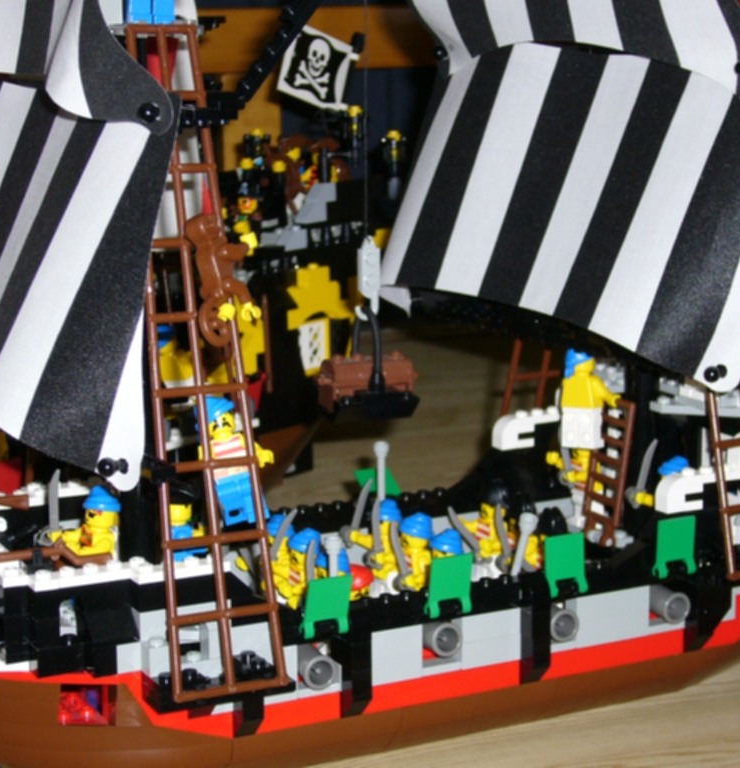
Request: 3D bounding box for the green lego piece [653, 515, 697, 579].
[{"bbox_3d":[0.112,0.060,0.722,0.016,0.021,0.005,-6,14,-27],"label":"green lego piece"}]

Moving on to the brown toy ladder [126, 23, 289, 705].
[{"bbox_3d":[-0.055,-0.009,0.627,0.040,0.217,0.004,-5,-3,-27],"label":"brown toy ladder"}]

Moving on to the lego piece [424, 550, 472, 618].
[{"bbox_3d":[0.027,0.069,0.677,0.016,0.021,0.005,-6,18,-27],"label":"lego piece"}]

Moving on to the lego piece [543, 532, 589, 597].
[{"bbox_3d":[0.071,0.065,0.697,0.016,0.021,0.005,-6,8,-27],"label":"lego piece"}]

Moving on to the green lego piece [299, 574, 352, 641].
[{"bbox_3d":[-0.015,0.074,0.655,0.016,0.021,0.005,-6,24,-27],"label":"green lego piece"}]

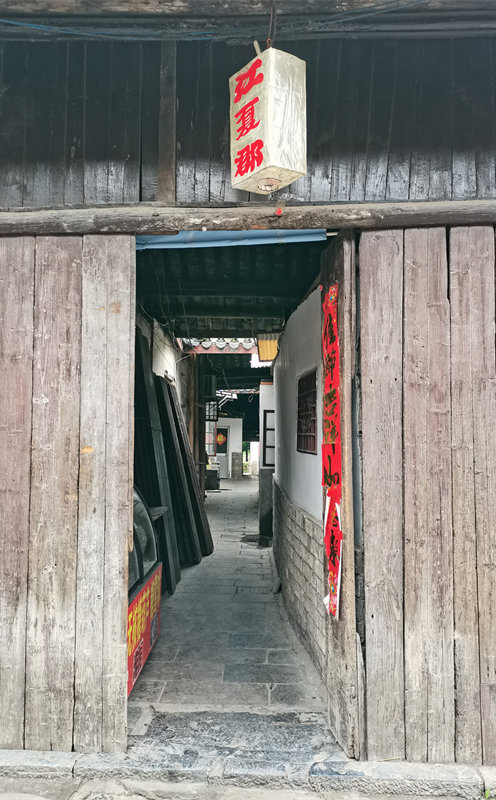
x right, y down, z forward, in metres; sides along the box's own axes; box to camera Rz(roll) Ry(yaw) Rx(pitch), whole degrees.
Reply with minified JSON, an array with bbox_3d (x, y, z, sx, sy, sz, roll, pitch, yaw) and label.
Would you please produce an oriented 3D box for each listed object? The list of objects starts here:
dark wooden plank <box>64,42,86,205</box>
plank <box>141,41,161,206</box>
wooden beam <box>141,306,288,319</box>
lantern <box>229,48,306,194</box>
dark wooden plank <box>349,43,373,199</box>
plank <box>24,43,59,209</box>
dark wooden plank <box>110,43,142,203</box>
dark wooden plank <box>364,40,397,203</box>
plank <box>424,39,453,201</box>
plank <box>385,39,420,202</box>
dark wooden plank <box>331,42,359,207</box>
[{"bbox_3d":[-0.843,-1.355,2.951,0.090,0.815,0.030,0,-3,3],"label":"dark wooden plank"},{"bbox_3d":[-0.476,-1.361,2.957,0.100,0.803,0.030,0,-3,3],"label":"plank"},{"bbox_3d":[-0.284,-0.751,5.166,1.293,0.115,0.115,0,-3,-3],"label":"wooden beam"},{"bbox_3d":[0.077,-1.051,2.308,0.169,0.431,0.247,1,-3,-35],"label":"lantern"},{"bbox_3d":[0.546,-1.333,2.882,0.067,0.787,0.030,4,-3,3],"label":"dark wooden plank"},{"bbox_3d":[-1.029,-1.365,2.987,0.155,0.830,0.030,1,-3,3],"label":"plank"},{"bbox_3d":[-0.597,-1.364,2.963,0.151,0.807,0.030,0,-3,3],"label":"dark wooden plank"},{"bbox_3d":[0.631,-1.331,2.878,0.102,0.786,0.030,4,-3,3],"label":"dark wooden plank"},{"bbox_3d":[0.913,-1.343,2.881,0.137,0.789,0.030,0,-3,3],"label":"plank"},{"bbox_3d":[0.744,-1.338,2.889,0.108,0.798,0.030,4,-2,3],"label":"plank"},{"bbox_3d":[0.470,-1.345,2.905,0.091,0.800,0.030,3,-2,3],"label":"dark wooden plank"}]

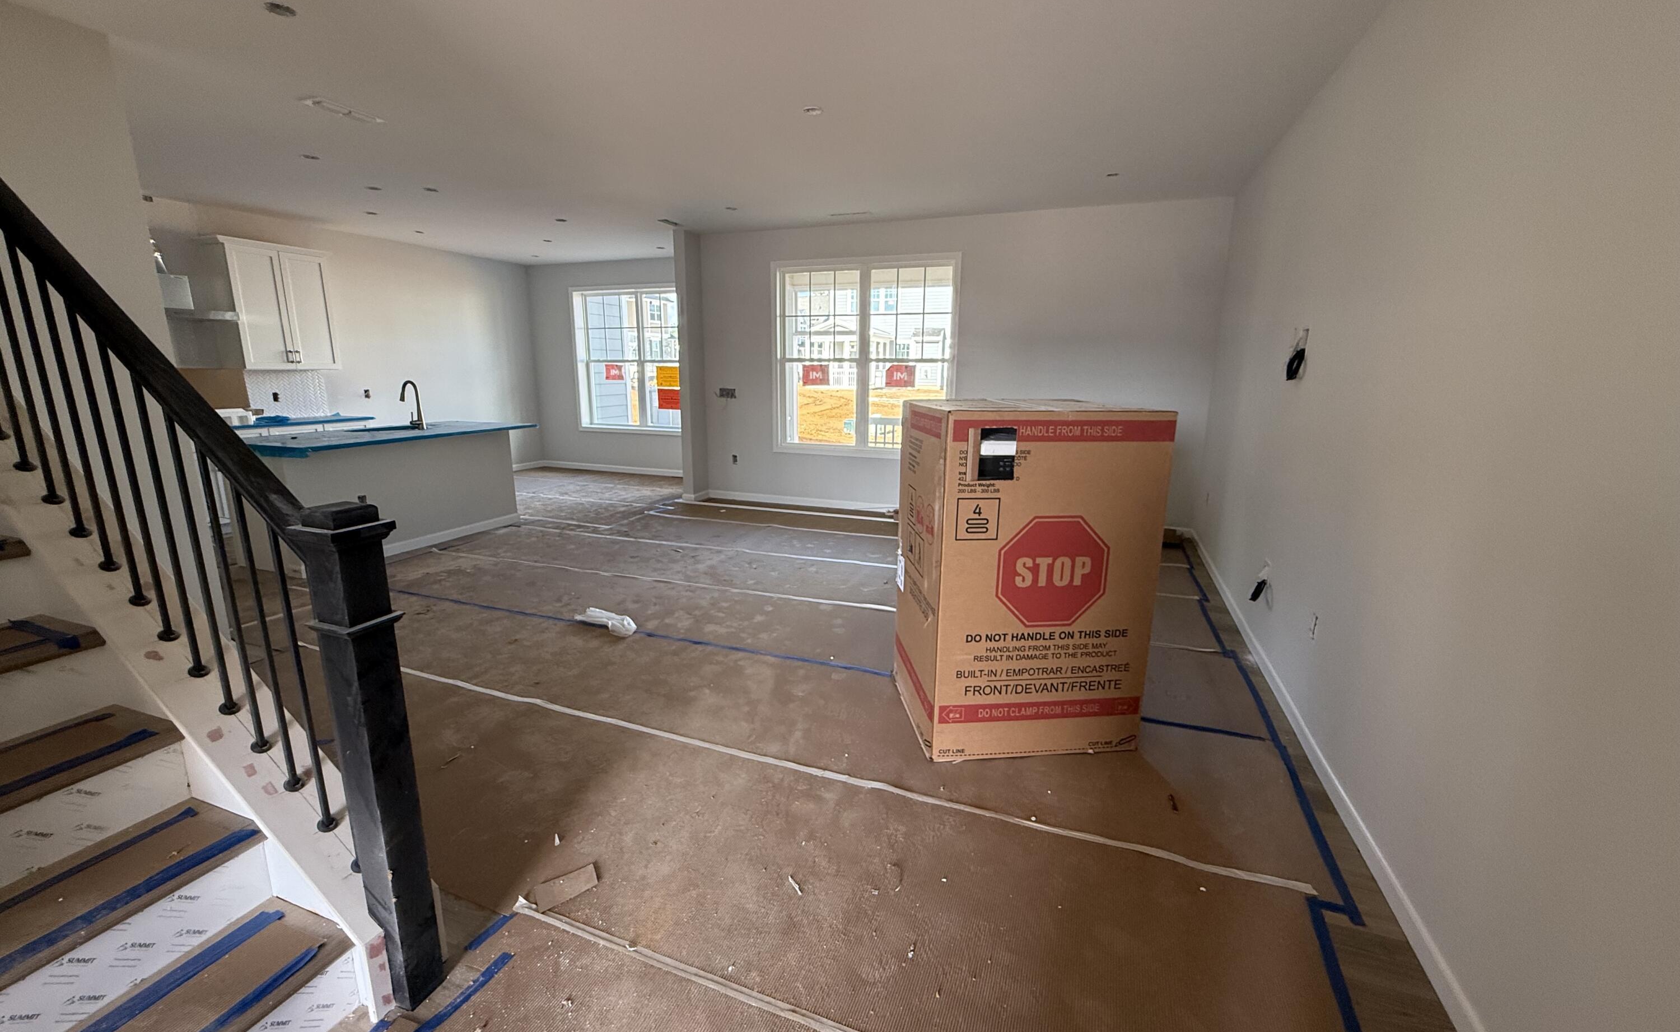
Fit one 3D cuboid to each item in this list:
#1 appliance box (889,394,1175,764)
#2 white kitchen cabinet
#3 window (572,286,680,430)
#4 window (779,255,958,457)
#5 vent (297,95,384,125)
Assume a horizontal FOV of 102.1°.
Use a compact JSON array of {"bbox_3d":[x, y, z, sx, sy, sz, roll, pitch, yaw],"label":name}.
[{"bbox_3d":[0.724,0.206,2.801,0.825,1.303,0.700,-1,12,-6],"label":"appliance box"},{"bbox_3d":[-5.273,-1.931,6.335,0.370,1.100,0.880,5,13,20],"label":"white kitchen cabinet"},{"bbox_3d":[-2.724,-2.042,8.971,1.840,1.870,0.140,5,13,20],"label":"window"},{"bbox_3d":[0.218,-1.541,6.752,1.860,1.890,0.140,5,13,20],"label":"window"},{"bbox_3d":[-2.687,-2.190,3.680,0.180,0.020,0.360,5,13,20],"label":"vent"}]

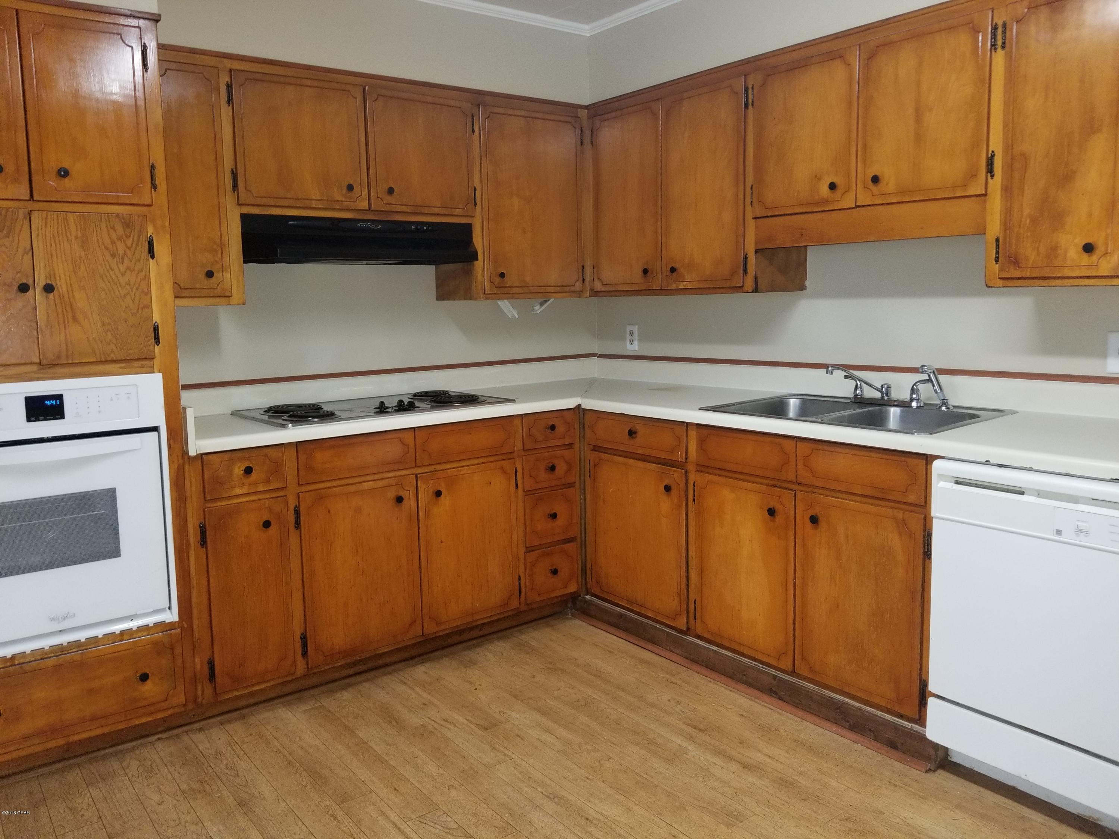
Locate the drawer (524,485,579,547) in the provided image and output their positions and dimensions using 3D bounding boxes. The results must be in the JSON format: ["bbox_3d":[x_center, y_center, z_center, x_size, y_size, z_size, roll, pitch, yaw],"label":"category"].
[{"bbox_3d":[-0.164,0.362,3.451,0.252,0.204,0.430,-7,10,-38],"label":"drawer"}]

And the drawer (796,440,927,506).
[{"bbox_3d":[0.991,0.127,2.498,0.380,0.133,0.416,-7,10,-36],"label":"drawer"}]

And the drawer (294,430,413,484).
[{"bbox_3d":[-0.789,0.099,2.921,0.409,0.135,0.430,-7,10,-38],"label":"drawer"}]

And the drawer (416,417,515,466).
[{"bbox_3d":[-0.462,0.056,3.176,0.411,0.135,0.430,-7,10,-38],"label":"drawer"}]

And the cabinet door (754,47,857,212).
[{"bbox_3d":[0.812,-0.933,2.787,0.022,0.490,0.405,-7,10,-38],"label":"cabinet door"}]

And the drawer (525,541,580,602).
[{"bbox_3d":[-0.161,0.585,3.479,0.254,0.203,0.430,-7,10,-38],"label":"drawer"}]

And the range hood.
[{"bbox_3d":[-0.763,-0.680,3.211,0.918,0.155,0.430,-7,10,-36],"label":"range hood"}]

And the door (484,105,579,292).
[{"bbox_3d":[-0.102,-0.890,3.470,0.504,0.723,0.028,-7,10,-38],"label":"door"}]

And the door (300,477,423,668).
[{"bbox_3d":[-0.656,0.497,2.807,0.410,0.577,0.022,-7,10,-38],"label":"door"}]

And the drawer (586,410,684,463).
[{"bbox_3d":[0.438,0.032,3.242,0.430,0.140,0.538,-7,10,-38],"label":"drawer"}]

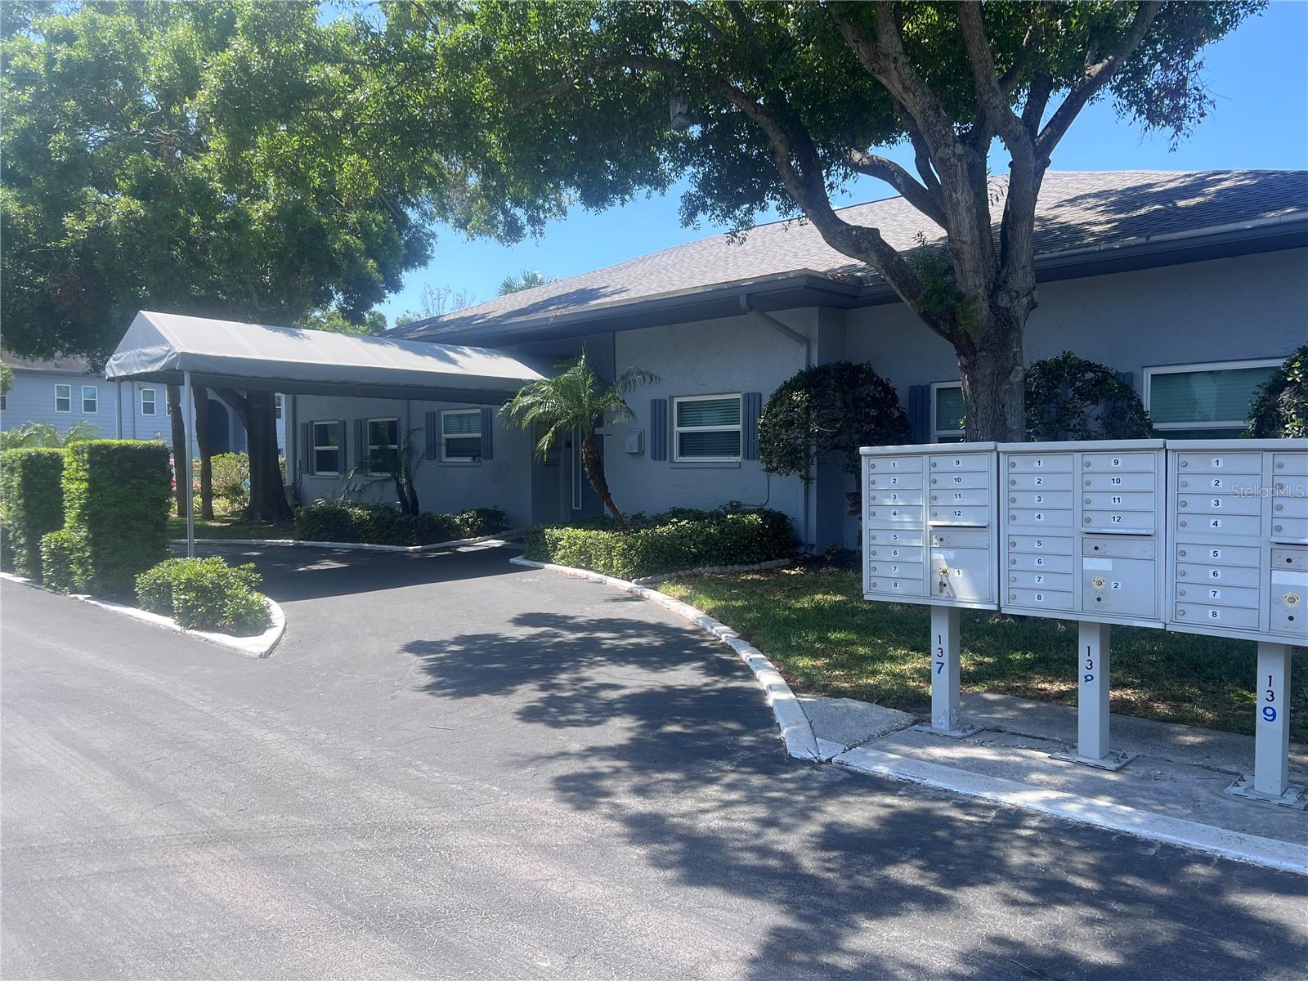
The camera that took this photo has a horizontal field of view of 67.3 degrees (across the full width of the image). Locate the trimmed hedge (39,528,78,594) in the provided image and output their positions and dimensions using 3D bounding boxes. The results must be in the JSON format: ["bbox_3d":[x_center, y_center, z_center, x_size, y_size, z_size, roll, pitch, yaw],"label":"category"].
[{"bbox_3d":[-6.861,0.806,11.474,0.850,0.710,0.400,1,2,45],"label":"trimmed hedge"}]

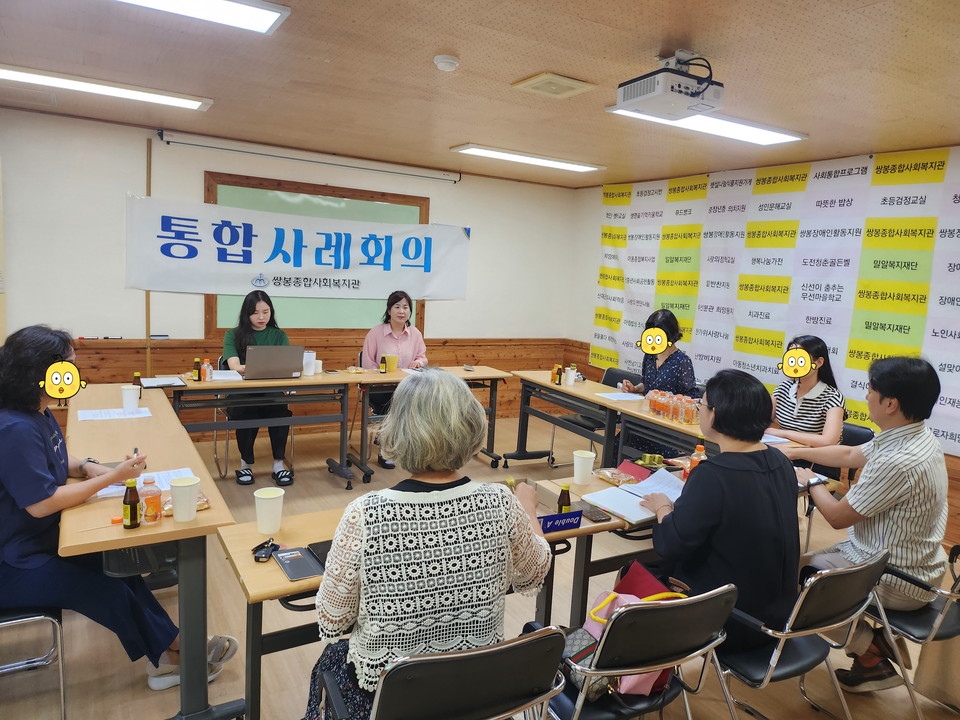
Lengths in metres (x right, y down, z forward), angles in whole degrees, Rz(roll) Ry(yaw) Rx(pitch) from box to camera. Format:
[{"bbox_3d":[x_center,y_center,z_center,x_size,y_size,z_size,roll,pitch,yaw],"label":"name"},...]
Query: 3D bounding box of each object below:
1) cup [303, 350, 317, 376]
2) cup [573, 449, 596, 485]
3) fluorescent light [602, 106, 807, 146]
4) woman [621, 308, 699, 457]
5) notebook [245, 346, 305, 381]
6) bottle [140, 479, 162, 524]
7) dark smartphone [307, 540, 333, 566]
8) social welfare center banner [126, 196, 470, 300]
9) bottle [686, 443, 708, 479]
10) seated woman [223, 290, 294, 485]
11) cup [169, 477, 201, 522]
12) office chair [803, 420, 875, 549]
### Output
[{"bbox_3d":[-1.147,0.025,4.460,0.083,0.150,0.083,-1,9,-30],"label":"cup"},{"bbox_3d":[0.393,0.409,2.522,0.084,0.112,0.084,3,8,0],"label":"cup"},{"bbox_3d":[1.240,-1.257,3.567,1.240,0.030,0.310,-1,9,-30],"label":"fluorescent light"},{"bbox_3d":[1.168,0.321,4.600,0.720,1.280,0.500,-2,10,-35],"label":"woman"},{"bbox_3d":[-1.350,0.000,4.277,0.352,0.218,0.300,-1,9,-29],"label":"notebook"},{"bbox_3d":[-0.948,0.404,1.920,0.062,0.126,0.062,-1,9,-30],"label":"bottle"},{"bbox_3d":[-0.386,0.518,1.751,0.077,0.011,0.162,-2,9,-33],"label":"dark smartphone"},{"bbox_3d":[-1.317,-0.866,5.437,2.780,0.680,0.030,-1,9,-29],"label":"social welfare center banner"},{"bbox_3d":[0.904,0.422,2.749,0.060,0.134,0.060,-1,9,-30],"label":"bottle"},{"bbox_3d":[-1.486,0.166,4.468,0.460,1.240,0.610,-1,9,-28],"label":"seated woman"},{"bbox_3d":[-0.867,0.412,1.954,0.088,0.113,0.088,-1,9,-30],"label":"cup"},{"bbox_3d":[1.797,0.745,3.659,0.570,0.780,0.530,-1,9,-30],"label":"office chair"}]

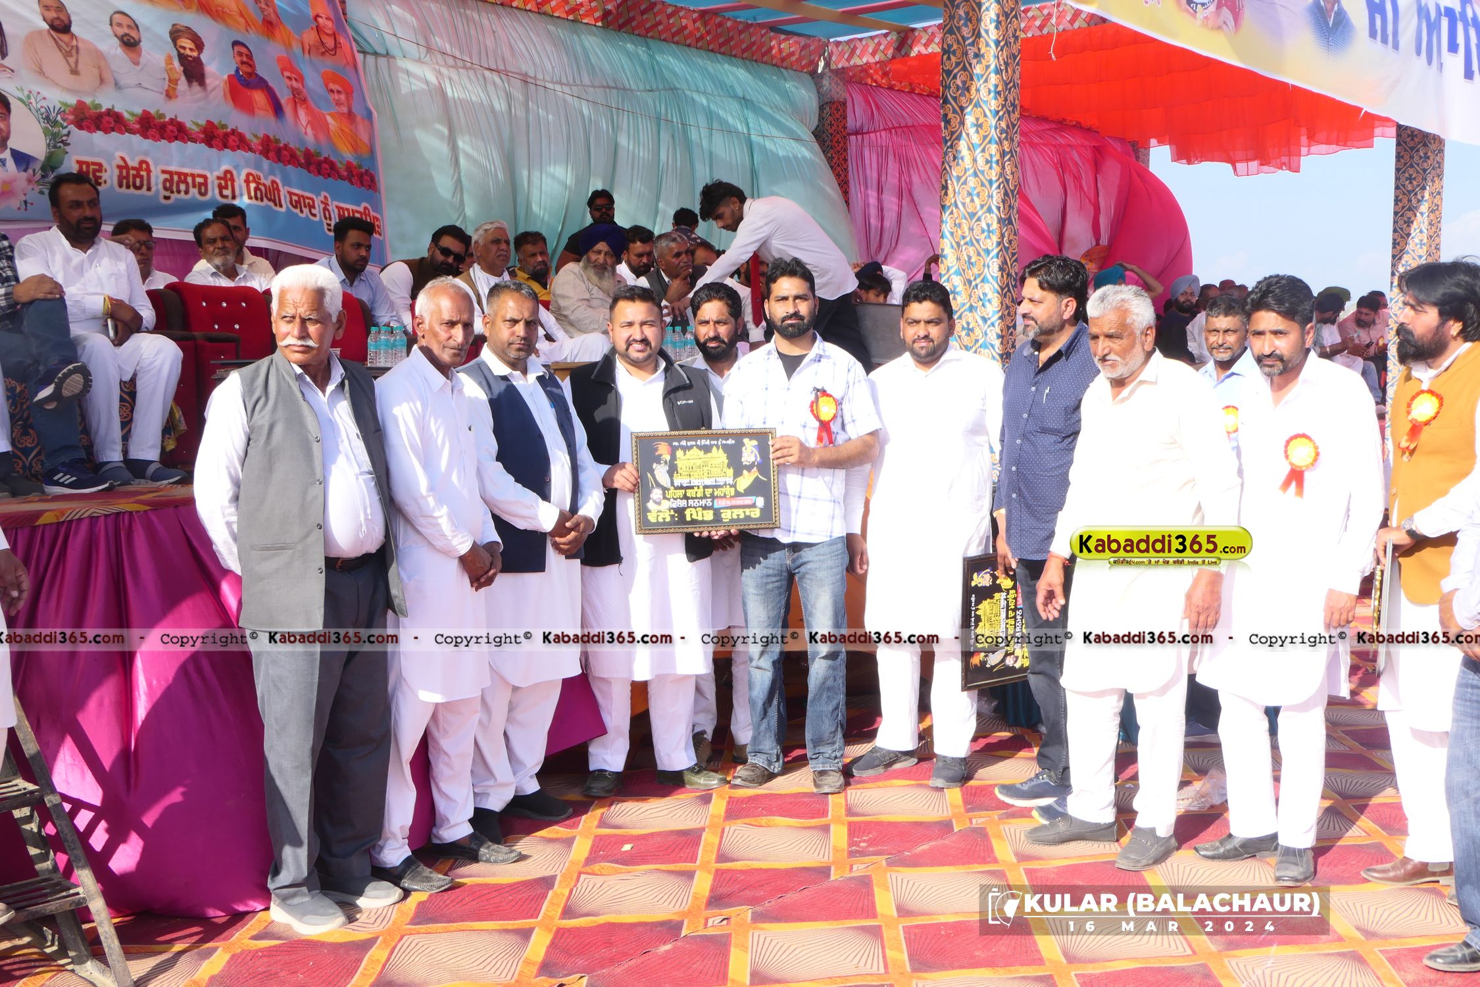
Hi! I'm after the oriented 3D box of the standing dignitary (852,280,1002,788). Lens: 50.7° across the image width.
[{"bbox_3d":[0.653,0.136,5.466,0.540,1.730,0.380,2,7,22],"label":"standing dignitary"}]

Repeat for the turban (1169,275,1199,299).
[{"bbox_3d":[3.468,-1.613,12.200,0.225,0.190,0.245,-2,8,-8],"label":"turban"}]

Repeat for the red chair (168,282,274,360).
[{"bbox_3d":[-2.271,-0.529,7.050,0.600,0.830,0.620,-8,10,-44],"label":"red chair"}]

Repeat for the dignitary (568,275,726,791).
[{"bbox_3d":[-0.320,0.153,5.398,0.570,1.740,0.440,-1,5,-7],"label":"dignitary"}]

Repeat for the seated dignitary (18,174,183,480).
[{"bbox_3d":[-2.451,-0.627,6.100,0.580,1.200,0.750,-7,10,-40],"label":"seated dignitary"}]

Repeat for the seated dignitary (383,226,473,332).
[{"bbox_3d":[-1.495,-0.748,7.600,0.620,1.100,0.780,-7,10,-40],"label":"seated dignitary"}]

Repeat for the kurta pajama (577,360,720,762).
[{"bbox_3d":[-0.316,0.239,5.372,0.500,1.440,0.380,-1,6,-9],"label":"kurta pajama"}]

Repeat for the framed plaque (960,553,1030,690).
[{"bbox_3d":[0.915,0.440,5.470,0.330,0.470,0.030,-4,7,-32],"label":"framed plaque"}]

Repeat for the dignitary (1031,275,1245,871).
[{"bbox_3d":[1.180,0.228,4.712,0.600,1.720,0.430,5,7,43],"label":"dignitary"}]

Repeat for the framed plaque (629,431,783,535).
[{"bbox_3d":[-0.111,-0.037,5.050,0.475,0.325,0.025,-2,-3,-6],"label":"framed plaque"}]

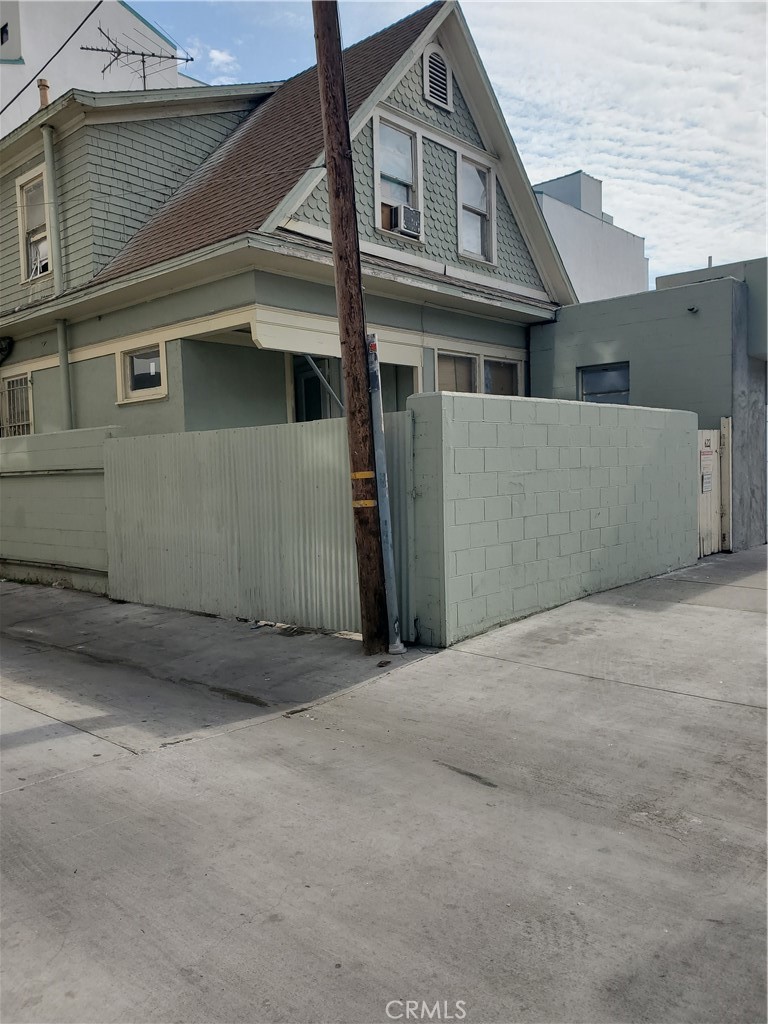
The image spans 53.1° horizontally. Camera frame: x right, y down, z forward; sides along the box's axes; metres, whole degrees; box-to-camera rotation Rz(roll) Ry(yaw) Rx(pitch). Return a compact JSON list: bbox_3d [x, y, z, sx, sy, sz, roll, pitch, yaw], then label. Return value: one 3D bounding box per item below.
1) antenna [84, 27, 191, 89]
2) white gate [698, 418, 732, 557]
[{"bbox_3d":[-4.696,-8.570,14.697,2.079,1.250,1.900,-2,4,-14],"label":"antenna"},{"bbox_3d":[4.425,-0.342,10.369,0.120,1.870,1.250,2,5,42],"label":"white gate"}]

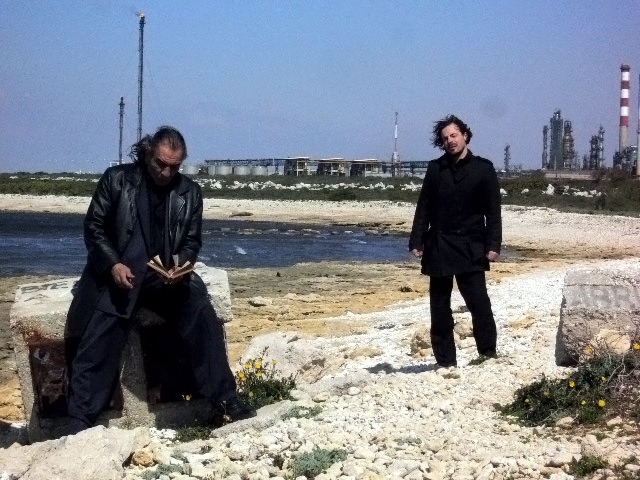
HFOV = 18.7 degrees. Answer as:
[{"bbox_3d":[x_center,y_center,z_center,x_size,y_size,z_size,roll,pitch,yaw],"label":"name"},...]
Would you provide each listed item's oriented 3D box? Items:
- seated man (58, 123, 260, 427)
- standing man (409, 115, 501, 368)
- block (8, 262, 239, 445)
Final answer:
[{"bbox_3d":[-0.810,0.197,9.800,0.920,1.490,0.750,0,2,-7],"label":"seated man"},{"bbox_3d":[0.928,0.007,13.400,0.590,1.720,0.400,1,2,14],"label":"standing man"},{"bbox_3d":[-1.022,0.586,10.020,1.080,0.700,0.620,-6,10,-3],"label":"block"}]

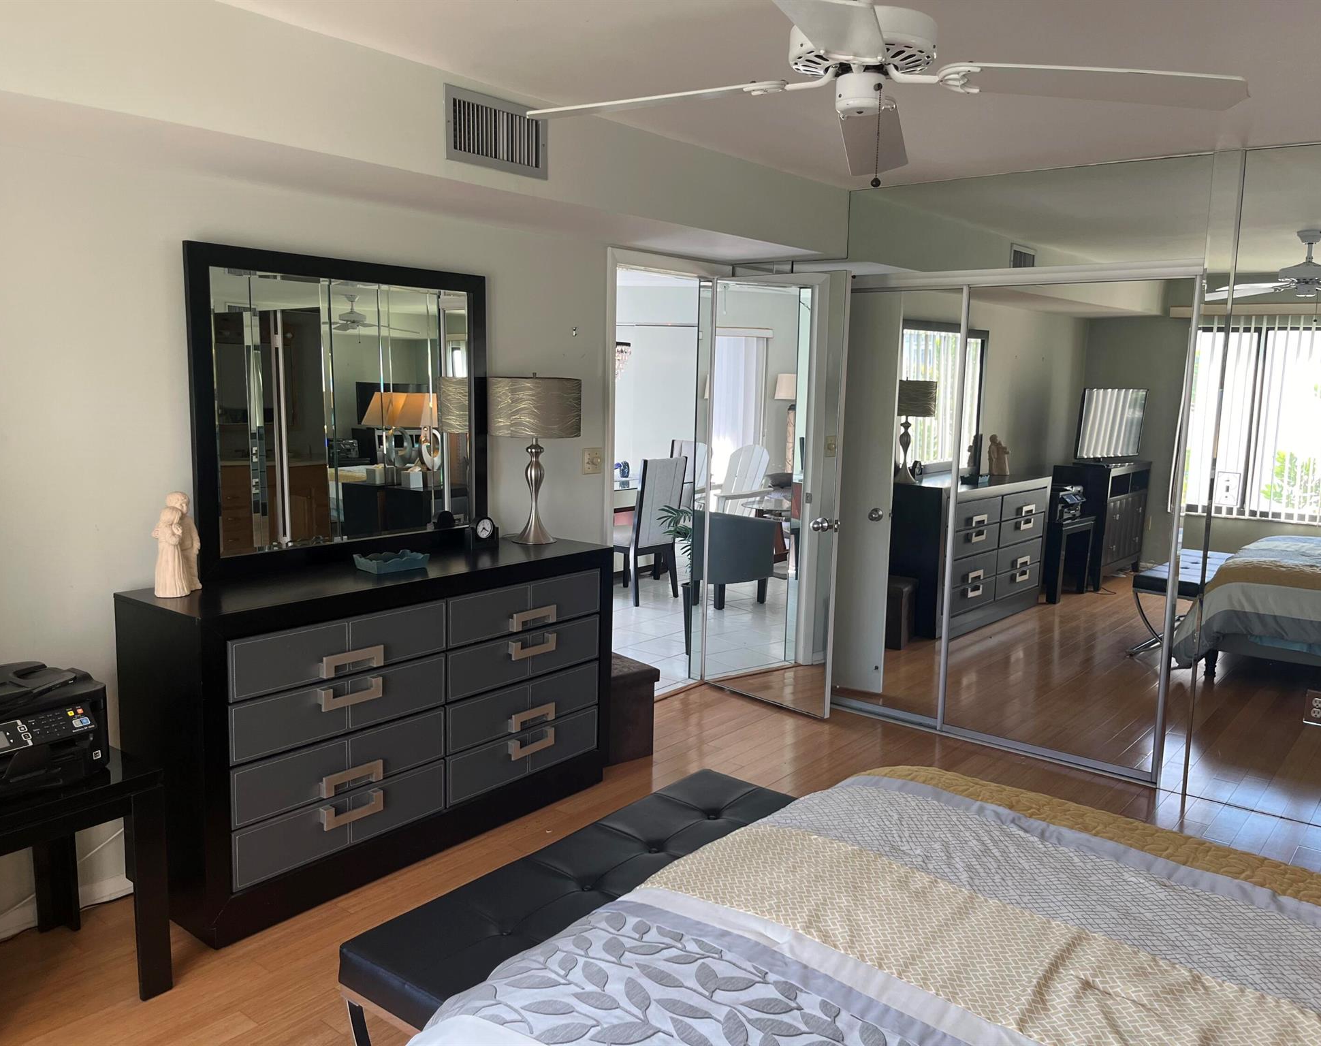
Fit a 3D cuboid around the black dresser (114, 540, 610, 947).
[{"bbox_3d":[-0.892,0.612,3.605,0.503,0.933,1.633,7,10,39],"label":"black dresser"}]

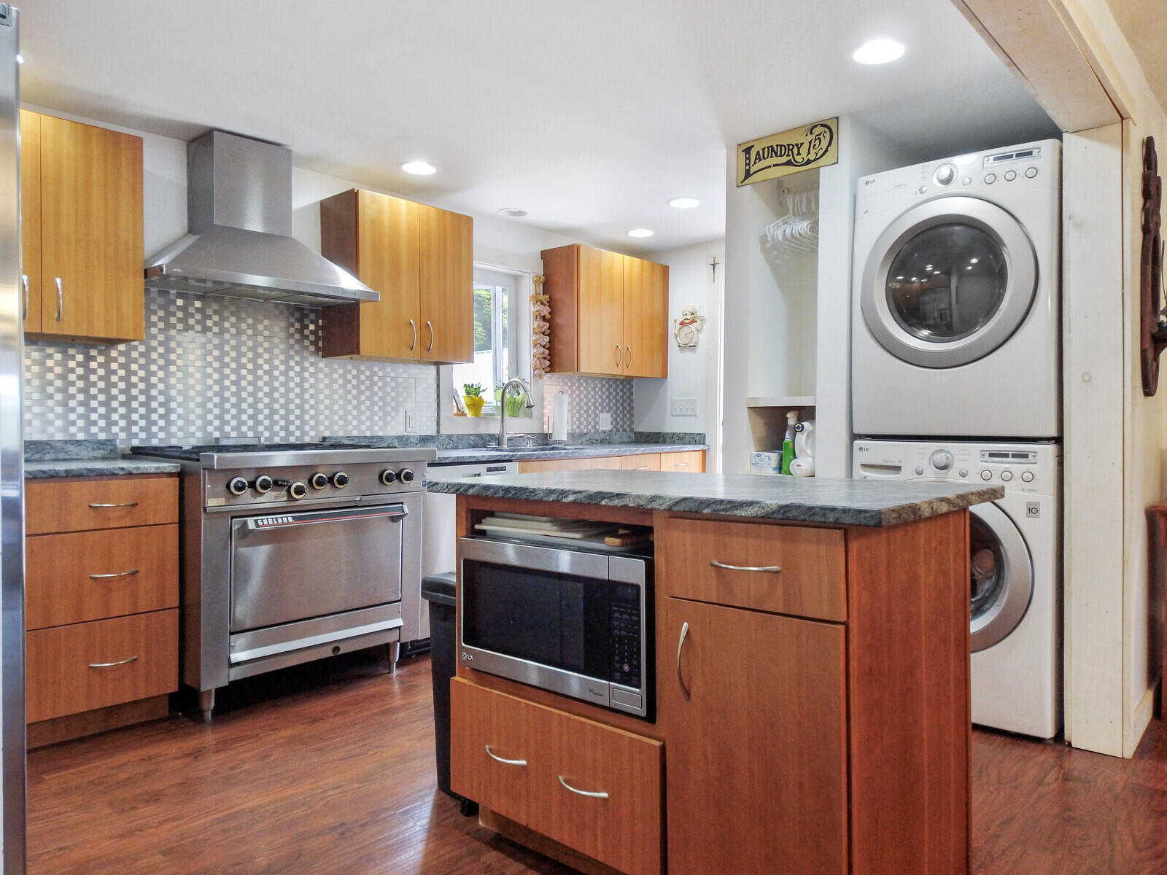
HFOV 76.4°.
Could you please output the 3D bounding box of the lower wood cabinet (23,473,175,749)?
[{"bbox_3d":[-1.824,0.571,2.687,0.616,0.873,0.464,1,1,43],"label":"lower wood cabinet"}]

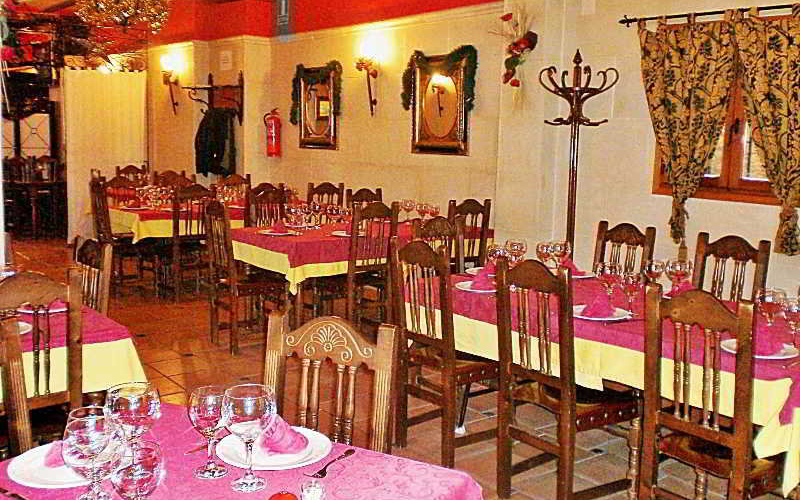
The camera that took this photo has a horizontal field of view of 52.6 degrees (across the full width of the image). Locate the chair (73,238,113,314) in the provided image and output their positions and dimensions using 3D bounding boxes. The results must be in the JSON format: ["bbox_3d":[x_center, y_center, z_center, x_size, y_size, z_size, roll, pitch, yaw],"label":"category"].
[{"bbox_3d":[-1.486,0.466,3.412,0.450,1.020,0.410,-6,11,-39],"label":"chair"}]

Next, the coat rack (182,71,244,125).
[{"bbox_3d":[-2.351,-1.909,10.143,0.360,0.659,0.907,-6,11,-39],"label":"coat rack"}]

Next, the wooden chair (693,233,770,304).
[{"bbox_3d":[1.498,0.466,4.057,0.480,1.020,0.395,-5,10,-34],"label":"wooden chair"}]

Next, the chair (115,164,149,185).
[{"bbox_3d":[-2.939,-0.424,9.123,0.420,1.040,0.480,-5,11,-38],"label":"chair"}]

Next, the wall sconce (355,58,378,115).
[{"bbox_3d":[-0.320,-1.562,7.729,0.190,0.540,0.160,-6,11,-39],"label":"wall sconce"}]

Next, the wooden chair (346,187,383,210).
[{"bbox_3d":[-0.163,0.007,7.064,0.395,1.020,0.480,-7,11,-42],"label":"wooden chair"}]

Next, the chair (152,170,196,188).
[{"bbox_3d":[-2.413,-0.309,9.004,0.395,1.020,0.480,-6,11,-39],"label":"chair"}]

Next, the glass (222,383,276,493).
[{"bbox_3d":[-0.313,0.392,1.679,0.111,0.202,0.111,3,9,6],"label":"glass"}]

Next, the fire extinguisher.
[{"bbox_3d":[-1.431,-1.339,9.220,0.160,0.540,0.170,-6,11,-39],"label":"fire extinguisher"}]

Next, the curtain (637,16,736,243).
[{"bbox_3d":[1.658,-0.720,4.863,0.110,1.344,0.645,-5,11,-38],"label":"curtain"}]

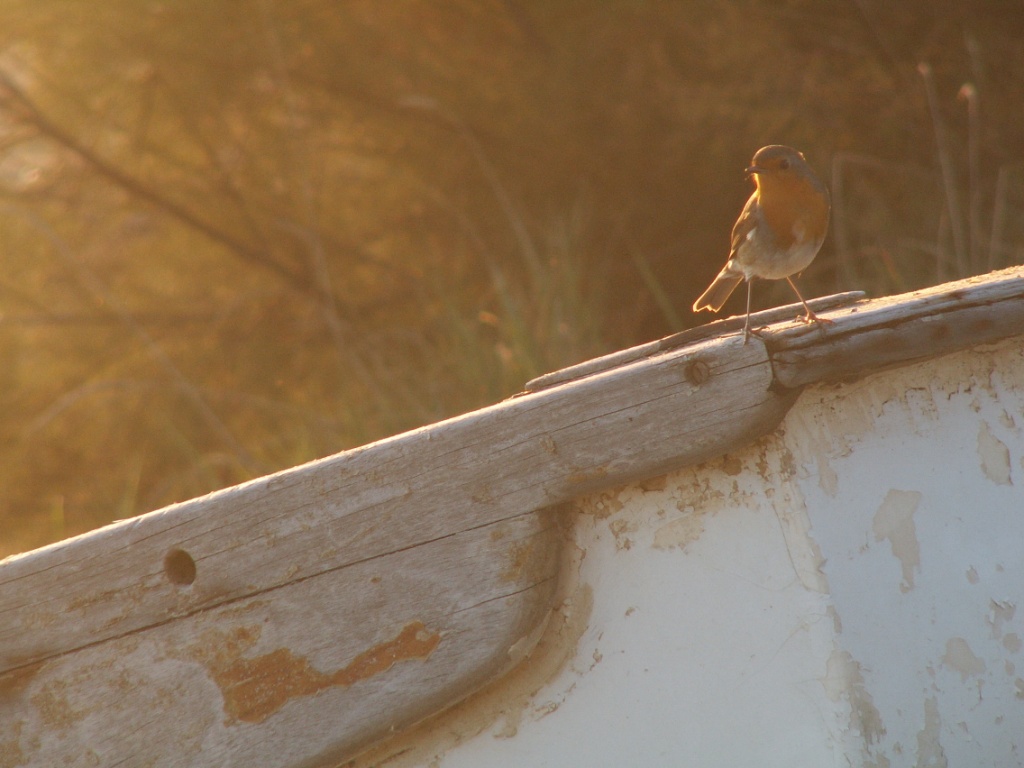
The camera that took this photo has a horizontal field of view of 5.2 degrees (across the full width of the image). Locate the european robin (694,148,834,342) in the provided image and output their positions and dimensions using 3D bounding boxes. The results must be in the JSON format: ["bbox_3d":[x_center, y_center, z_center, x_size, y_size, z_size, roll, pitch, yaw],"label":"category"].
[{"bbox_3d":[0.144,-0.084,6.700,0.060,0.118,0.110,0,0,-32],"label":"european robin"}]

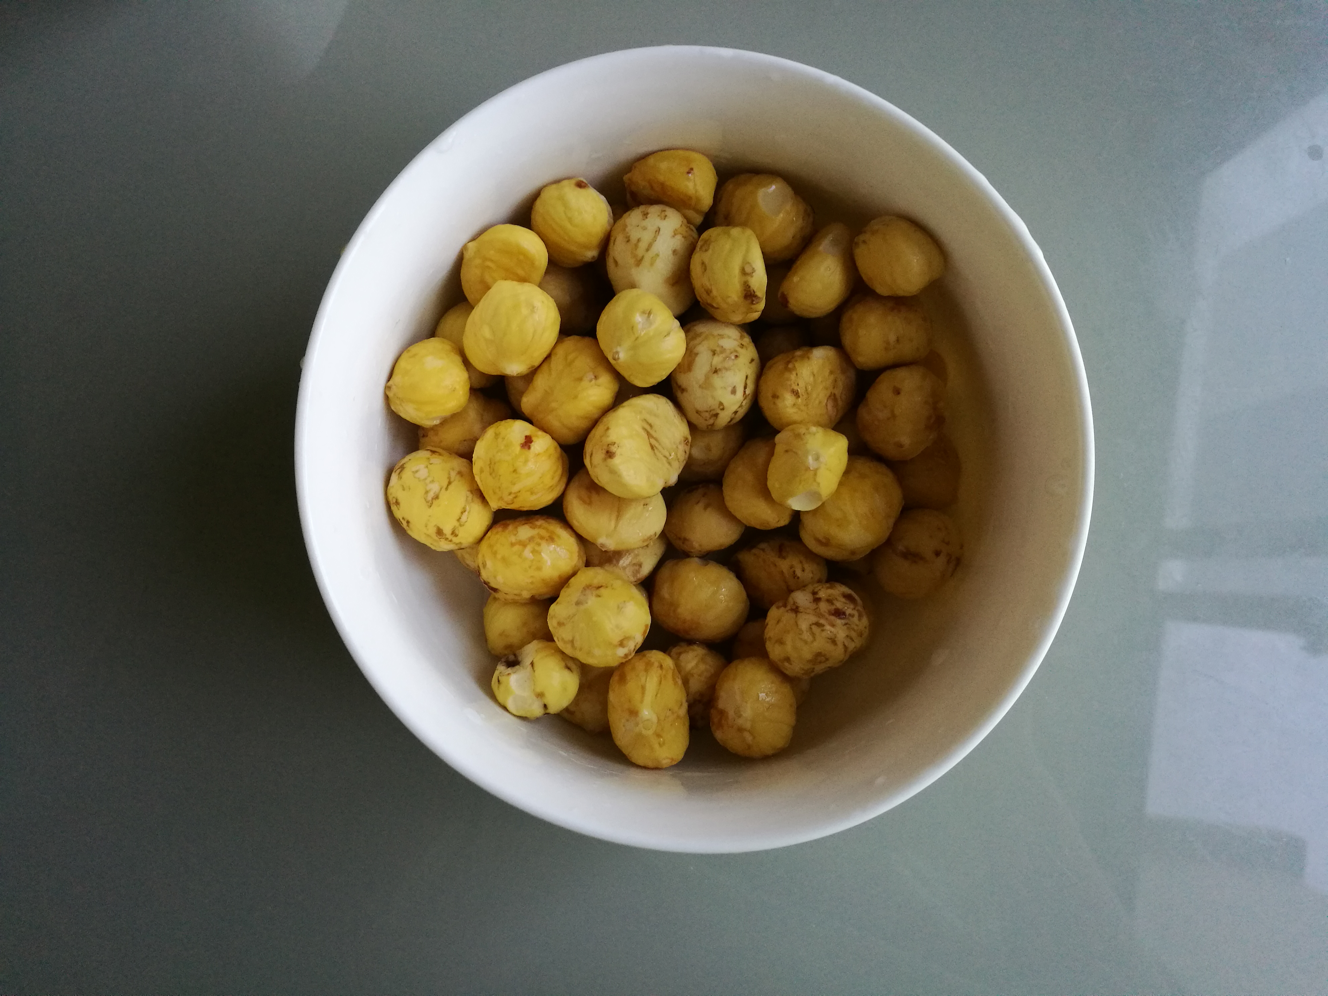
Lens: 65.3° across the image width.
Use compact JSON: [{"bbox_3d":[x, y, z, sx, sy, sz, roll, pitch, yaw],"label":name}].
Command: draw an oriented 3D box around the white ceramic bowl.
[{"bbox_3d":[0.005,-0.008,0.234,0.155,0.072,0.155,0,87,-6],"label":"white ceramic bowl"}]

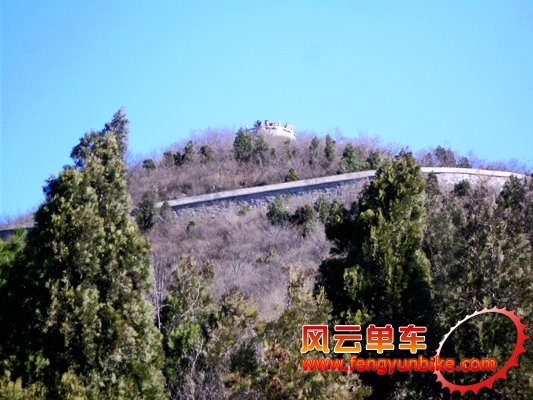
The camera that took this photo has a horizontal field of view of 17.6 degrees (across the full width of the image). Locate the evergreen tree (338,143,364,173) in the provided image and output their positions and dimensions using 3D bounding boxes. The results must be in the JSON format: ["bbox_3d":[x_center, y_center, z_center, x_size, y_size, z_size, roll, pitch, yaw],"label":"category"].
[{"bbox_3d":[7.638,-3.774,155.000,2.400,2.800,2.300,0,-10,0],"label":"evergreen tree"}]

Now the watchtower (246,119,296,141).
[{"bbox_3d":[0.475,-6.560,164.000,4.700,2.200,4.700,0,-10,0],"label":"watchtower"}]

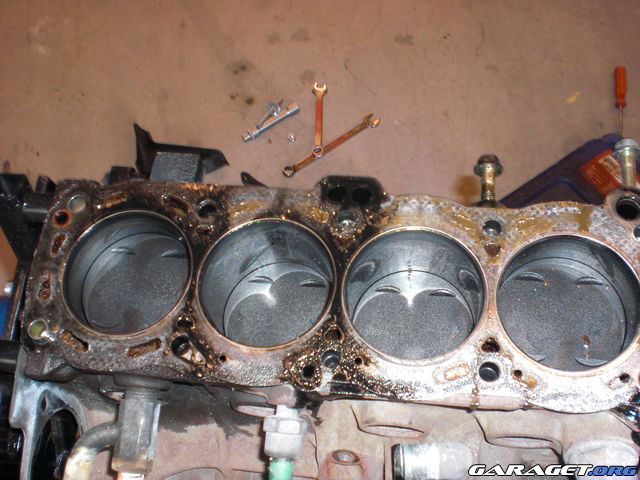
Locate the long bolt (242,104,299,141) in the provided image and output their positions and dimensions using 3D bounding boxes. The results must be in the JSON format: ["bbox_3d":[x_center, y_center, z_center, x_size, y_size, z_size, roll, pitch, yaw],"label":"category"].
[{"bbox_3d":[-0.074,-0.181,1.088,0.099,0.013,0.013,-31,67,-8],"label":"long bolt"}]

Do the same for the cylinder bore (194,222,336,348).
[{"bbox_3d":[-0.030,0.042,0.479,0.086,0.078,0.086,3,66,7],"label":"cylinder bore"}]

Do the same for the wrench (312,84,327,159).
[{"bbox_3d":[-0.002,-0.180,1.047,0.022,0.009,0.134,-1,65,5],"label":"wrench"}]

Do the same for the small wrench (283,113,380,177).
[{"bbox_3d":[0.016,-0.140,1.030,0.165,0.008,0.026,-34,67,-10],"label":"small wrench"}]

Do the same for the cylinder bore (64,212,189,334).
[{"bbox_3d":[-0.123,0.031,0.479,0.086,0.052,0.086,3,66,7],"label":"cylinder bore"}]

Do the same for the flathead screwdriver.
[{"bbox_3d":[0.432,-0.195,1.010,0.018,0.018,0.135,7,66,9],"label":"flathead screwdriver"}]

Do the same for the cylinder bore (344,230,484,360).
[{"bbox_3d":[0.062,0.047,0.467,0.086,0.078,0.086,3,66,7],"label":"cylinder bore"}]

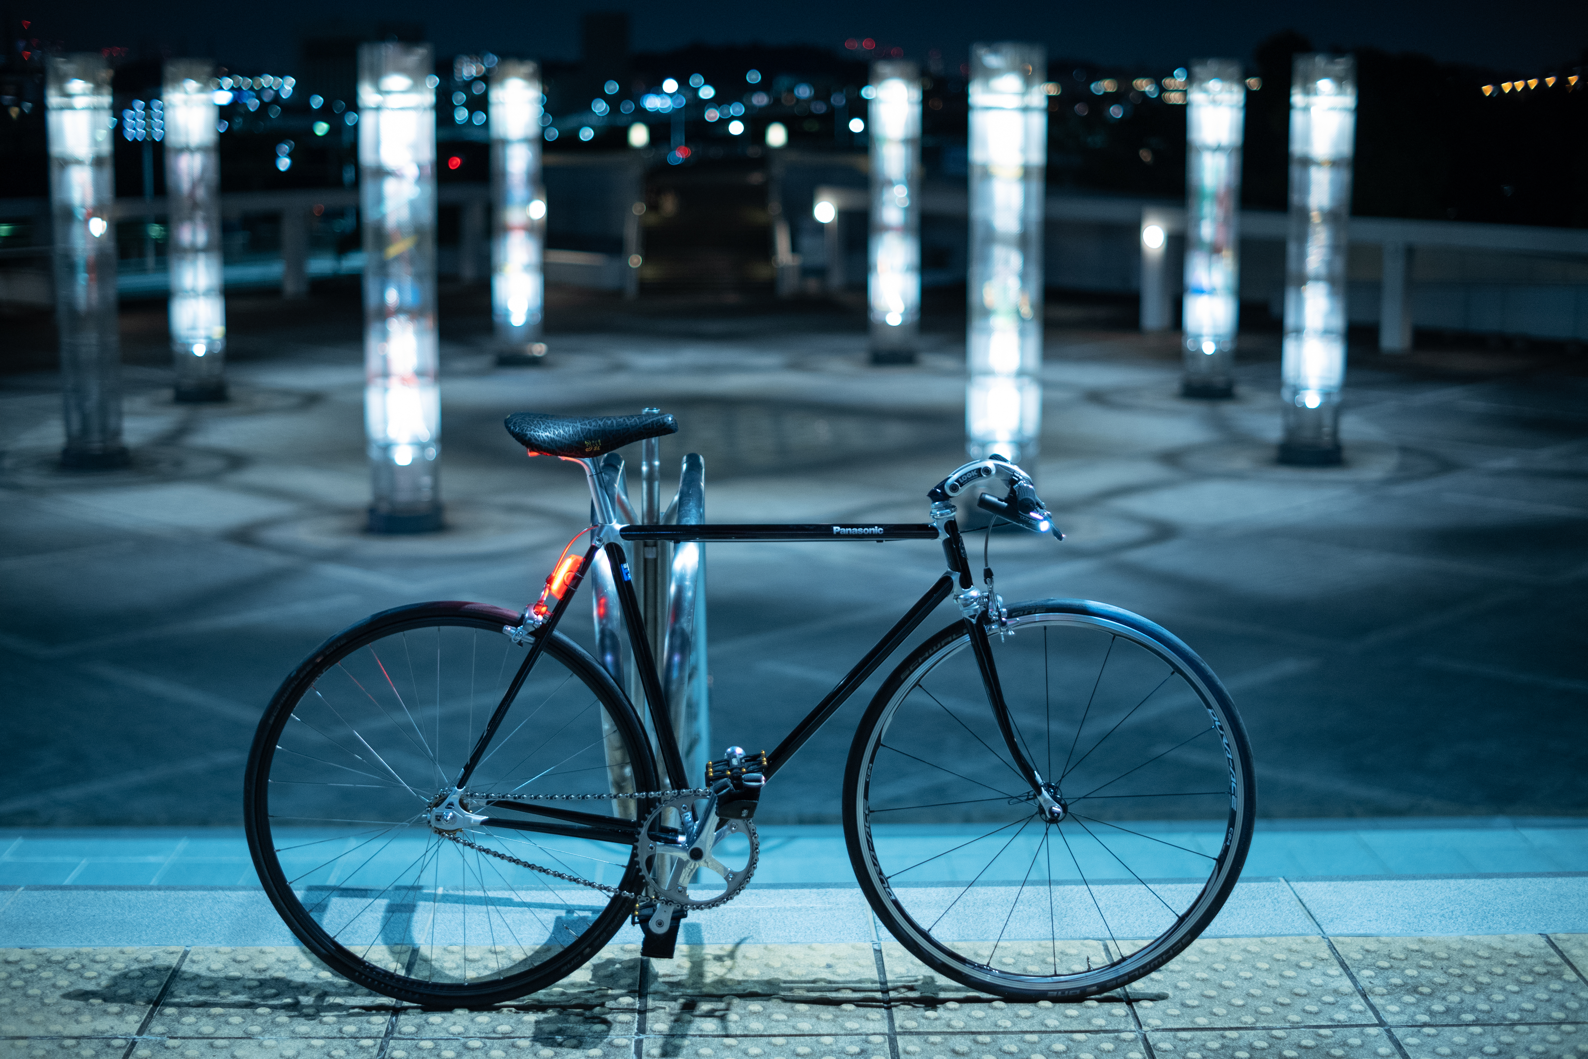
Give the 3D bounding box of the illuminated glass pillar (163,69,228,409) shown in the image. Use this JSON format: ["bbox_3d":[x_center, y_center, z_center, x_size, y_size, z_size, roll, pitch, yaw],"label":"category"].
[{"bbox_3d":[-7.063,-3.505,27.139,0.655,3.970,0.655,-3,11,-14],"label":"illuminated glass pillar"}]

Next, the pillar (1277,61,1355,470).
[{"bbox_3d":[5.171,-2.640,22.637,0.655,3.970,0.655,2,11,13],"label":"pillar"}]

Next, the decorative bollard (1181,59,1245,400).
[{"bbox_3d":[5.001,-3.570,27.546,0.655,3.970,0.655,2,11,10],"label":"decorative bollard"}]

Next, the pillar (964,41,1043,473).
[{"bbox_3d":[1.759,-1.963,19.046,0.655,3.970,0.655,1,11,5],"label":"pillar"}]

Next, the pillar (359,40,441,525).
[{"bbox_3d":[-3.238,-1.936,18.878,0.655,3.970,0.655,-2,11,-10],"label":"pillar"}]

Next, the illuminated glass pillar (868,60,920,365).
[{"bbox_3d":[1.347,-4.208,30.899,0.655,3.970,0.655,1,11,2],"label":"illuminated glass pillar"}]

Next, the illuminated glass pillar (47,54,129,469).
[{"bbox_3d":[-6.892,-2.574,22.230,0.655,3.970,0.655,-3,11,-17],"label":"illuminated glass pillar"}]

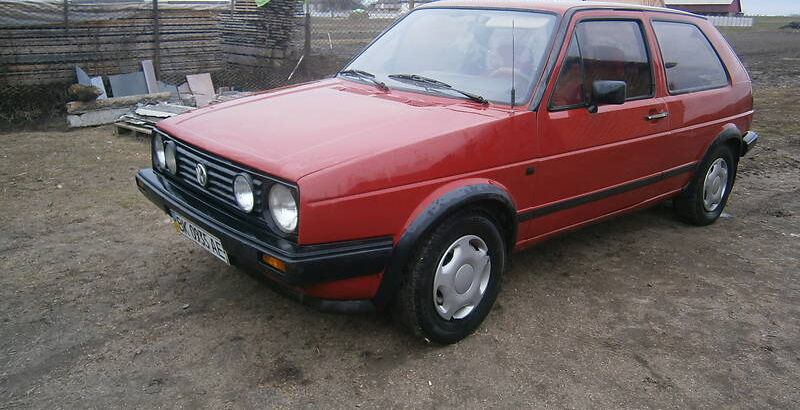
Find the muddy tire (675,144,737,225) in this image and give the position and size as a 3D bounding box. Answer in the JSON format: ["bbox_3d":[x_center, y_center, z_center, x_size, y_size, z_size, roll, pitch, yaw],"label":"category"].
[{"bbox_3d":[2.096,-0.152,4.118,0.576,0.576,0.180,-13,23,-39],"label":"muddy tire"}]

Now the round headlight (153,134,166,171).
[{"bbox_3d":[-1.112,-0.252,2.822,0.080,0.178,0.178,-13,22,-40],"label":"round headlight"}]

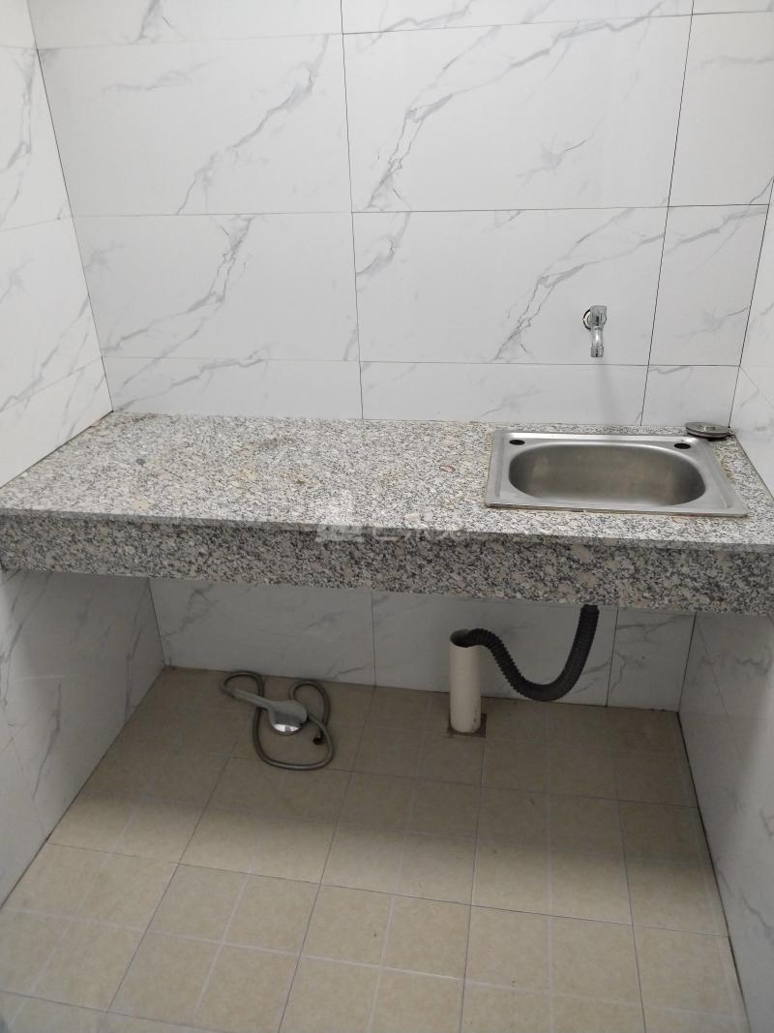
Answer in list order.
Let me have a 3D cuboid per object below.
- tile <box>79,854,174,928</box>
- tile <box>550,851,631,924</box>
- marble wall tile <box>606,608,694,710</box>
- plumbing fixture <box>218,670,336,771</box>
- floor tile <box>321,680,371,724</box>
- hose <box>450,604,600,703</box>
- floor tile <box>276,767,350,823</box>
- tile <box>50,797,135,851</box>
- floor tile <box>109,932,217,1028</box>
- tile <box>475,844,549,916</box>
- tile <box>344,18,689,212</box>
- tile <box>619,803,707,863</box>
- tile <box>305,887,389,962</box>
[{"bbox_3d":[-0.513,0.751,1.545,0.150,0.010,0.150,3,28,10],"label":"tile"},{"bbox_3d":[0.397,0.729,1.526,0.150,0.010,0.150,3,28,10],"label":"tile"},{"bbox_3d":[0.641,0.358,1.899,0.174,0.287,0.010,3,28,10],"label":"marble wall tile"},{"bbox_3d":[-0.288,0.491,1.958,0.355,0.060,0.318,3,28,10],"label":"plumbing fixture"},{"bbox_3d":[-0.114,0.494,2.018,0.150,0.010,0.150,3,28,10],"label":"floor tile"},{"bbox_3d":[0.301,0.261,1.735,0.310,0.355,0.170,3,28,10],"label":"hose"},{"bbox_3d":[-0.166,0.630,1.756,0.150,0.010,0.150,3,28,10],"label":"floor tile"},{"bbox_3d":[-0.636,0.674,1.703,0.150,0.010,0.150,3,28,10],"label":"tile"},{"bbox_3d":[-0.394,0.829,1.393,0.149,0.010,0.149,3,28,10],"label":"floor tile"},{"bbox_3d":[0.250,0.721,1.551,0.150,0.010,0.150,3,28,10],"label":"tile"},{"bbox_3d":[0.223,-0.724,1.422,0.600,0.300,0.010,3,28,10],"label":"tile"},{"bbox_3d":[0.571,0.670,1.635,0.149,0.010,0.149,3,28,10],"label":"tile"},{"bbox_3d":[-0.072,0.776,1.474,0.149,0.010,0.149,3,28,10],"label":"tile"}]

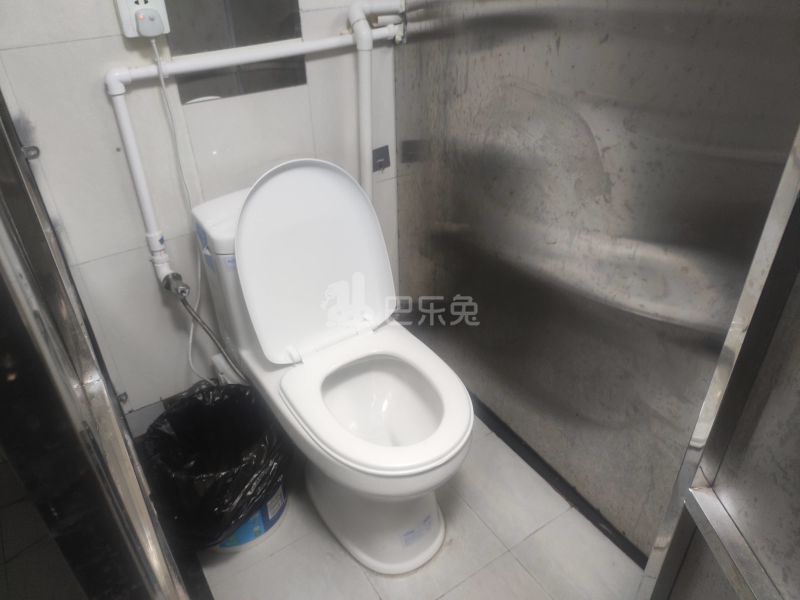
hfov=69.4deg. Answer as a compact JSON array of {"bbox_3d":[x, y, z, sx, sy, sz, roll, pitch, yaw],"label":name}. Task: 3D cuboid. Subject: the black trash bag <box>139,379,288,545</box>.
[{"bbox_3d":[-0.412,0.390,1.361,0.280,0.290,0.280,-22,42,-26],"label":"black trash bag"}]

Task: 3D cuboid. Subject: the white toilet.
[{"bbox_3d":[-0.133,0.111,1.269,0.375,0.816,0.745,-21,41,-26],"label":"white toilet"}]

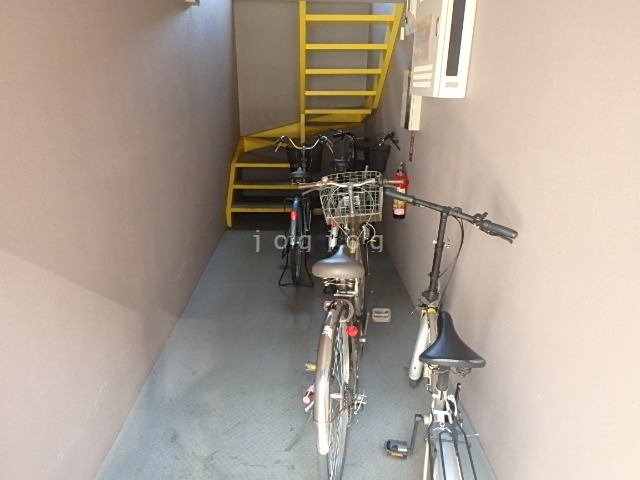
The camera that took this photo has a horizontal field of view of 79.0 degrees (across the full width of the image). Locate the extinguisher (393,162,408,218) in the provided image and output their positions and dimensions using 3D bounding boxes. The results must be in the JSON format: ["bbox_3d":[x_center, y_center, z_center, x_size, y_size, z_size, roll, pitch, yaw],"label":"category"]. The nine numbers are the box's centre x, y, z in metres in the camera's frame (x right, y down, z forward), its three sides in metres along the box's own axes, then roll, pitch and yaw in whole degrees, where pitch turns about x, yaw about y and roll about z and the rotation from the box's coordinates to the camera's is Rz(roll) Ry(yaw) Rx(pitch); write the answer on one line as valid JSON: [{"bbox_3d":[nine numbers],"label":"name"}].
[{"bbox_3d":[0.626,-0.383,3.007,0.120,0.450,0.120,6,23,11],"label":"extinguisher"}]

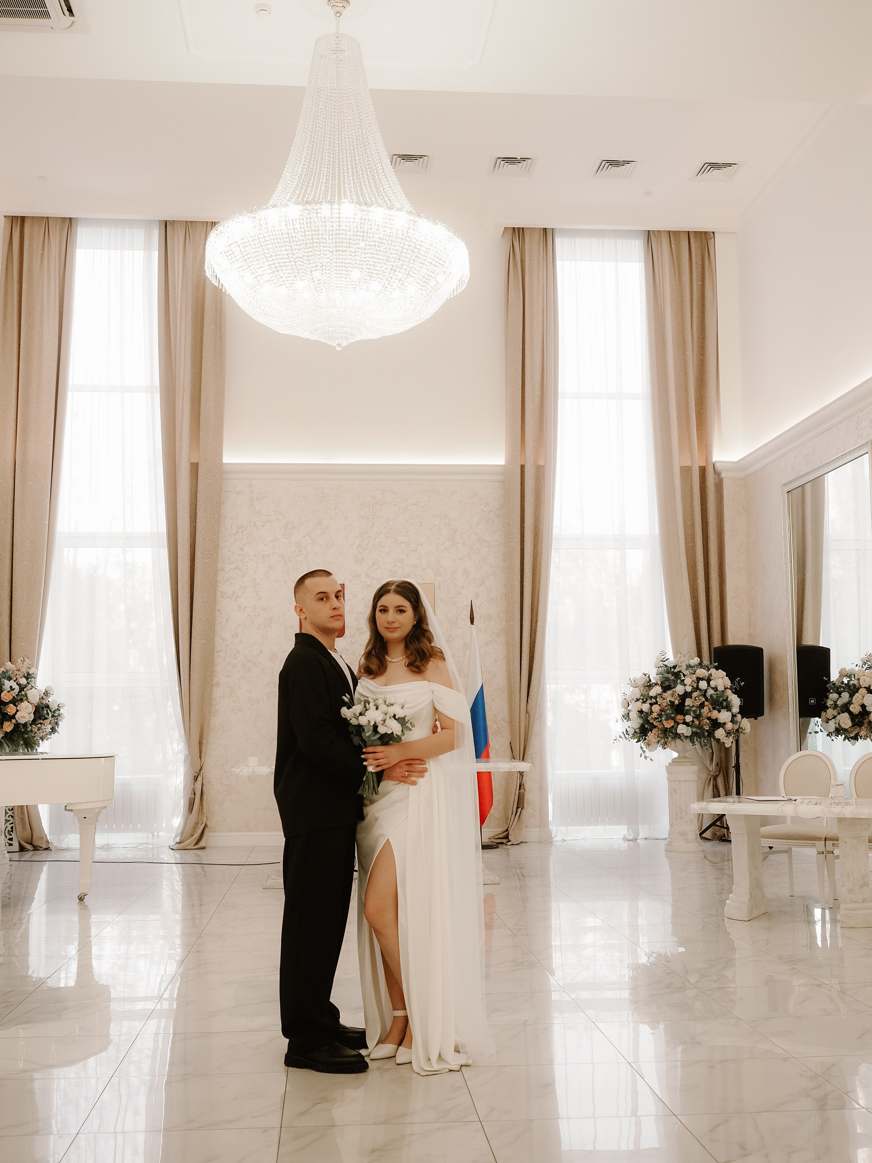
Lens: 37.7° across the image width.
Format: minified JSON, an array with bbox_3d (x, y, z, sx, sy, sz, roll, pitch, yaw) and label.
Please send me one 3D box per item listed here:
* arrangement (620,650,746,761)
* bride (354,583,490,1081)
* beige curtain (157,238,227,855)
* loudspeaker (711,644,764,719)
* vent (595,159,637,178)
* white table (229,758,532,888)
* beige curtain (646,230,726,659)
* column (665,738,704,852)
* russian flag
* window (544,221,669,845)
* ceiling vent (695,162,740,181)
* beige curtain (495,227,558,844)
[{"bbox_3d":[2.361,1.202,12.351,1.260,1.010,1.120,-2,-7,11],"label":"arrangement"},{"bbox_3d":[-0.053,0.873,4.736,0.460,1.680,0.480,-3,-7,19],"label":"bride"},{"bbox_3d":[-2.498,-0.547,12.902,0.700,6.400,0.260,0,-6,-5],"label":"beige curtain"},{"bbox_3d":[2.988,0.992,12.603,0.470,0.700,0.370,-2,-7,14],"label":"loudspeaker"},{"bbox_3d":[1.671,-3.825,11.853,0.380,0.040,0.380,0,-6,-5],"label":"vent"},{"bbox_3d":[-0.436,1.861,9.927,2.220,0.900,1.150,0,-6,-5],"label":"white table"},{"bbox_3d":[2.644,-0.551,13.332,0.760,6.430,0.260,0,-6,-5],"label":"beige curtain"},{"bbox_3d":[2.366,2.047,12.255,0.360,1.030,0.360,-2,-7,11],"label":"column"},{"bbox_3d":[0.415,1.314,12.461,0.300,2.100,0.240,0,-6,-5],"label":"russian flag"},{"bbox_3d":[1.823,-0.572,13.669,1.380,6.560,0.220,0,-6,-5],"label":"window"},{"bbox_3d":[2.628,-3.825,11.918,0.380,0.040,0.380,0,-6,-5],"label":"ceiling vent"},{"bbox_3d":[0.950,-0.554,13.191,0.740,6.430,0.260,0,-6,-5],"label":"beige curtain"}]

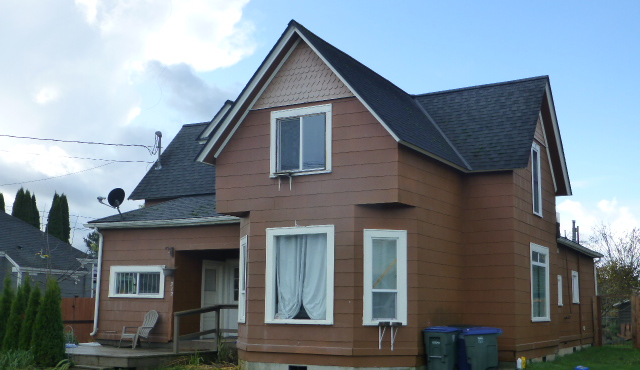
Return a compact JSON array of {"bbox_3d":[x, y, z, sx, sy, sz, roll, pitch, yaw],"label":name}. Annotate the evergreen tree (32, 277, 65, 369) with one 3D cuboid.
[{"bbox_3d":[-5.891,2.976,16.539,0.764,1.922,0.764,-4,-10,30],"label":"evergreen tree"}]

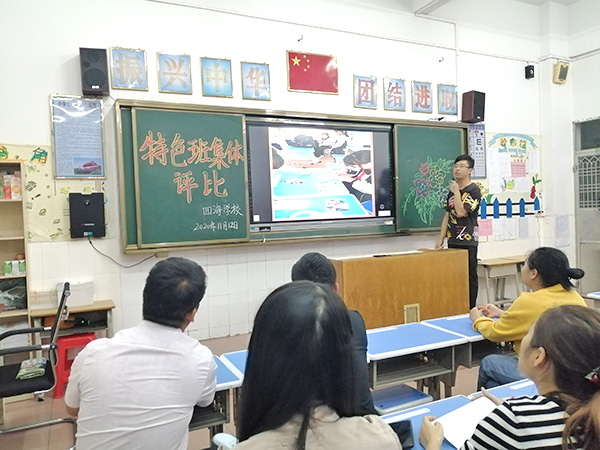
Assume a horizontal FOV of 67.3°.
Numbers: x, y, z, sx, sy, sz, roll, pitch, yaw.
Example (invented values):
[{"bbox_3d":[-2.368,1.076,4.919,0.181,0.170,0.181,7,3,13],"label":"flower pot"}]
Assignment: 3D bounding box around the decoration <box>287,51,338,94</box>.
[{"bbox_3d":[0.149,-1.607,4.767,0.600,0.425,0.025,-3,2,-25],"label":"decoration"}]

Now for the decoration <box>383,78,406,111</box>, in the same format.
[{"bbox_3d":[1.108,-1.512,5.242,0.309,0.361,0.030,-3,1,-25],"label":"decoration"}]

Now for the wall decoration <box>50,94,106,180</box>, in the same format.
[{"bbox_3d":[-1.891,-0.746,3.861,0.401,0.715,0.030,-3,1,-25],"label":"wall decoration"}]

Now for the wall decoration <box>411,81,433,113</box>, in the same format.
[{"bbox_3d":[1.472,-1.526,5.388,0.303,0.365,0.025,-3,2,-25],"label":"wall decoration"}]

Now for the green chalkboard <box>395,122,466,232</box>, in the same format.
[{"bbox_3d":[1.597,-0.556,5.414,1.063,1.231,0.050,-3,1,-25],"label":"green chalkboard"}]

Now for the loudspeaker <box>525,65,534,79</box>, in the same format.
[{"bbox_3d":[3.096,-2.056,6.069,0.100,0.170,0.080,-3,1,-25],"label":"loudspeaker"}]

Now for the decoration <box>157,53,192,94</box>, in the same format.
[{"bbox_3d":[-1.148,-1.398,4.162,0.303,0.365,0.025,-3,2,-25],"label":"decoration"}]

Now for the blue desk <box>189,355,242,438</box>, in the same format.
[{"bbox_3d":[-0.595,1.006,1.979,0.600,0.646,0.430,-3,2,-25],"label":"blue desk"}]

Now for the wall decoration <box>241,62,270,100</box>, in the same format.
[{"bbox_3d":[-0.440,-1.436,4.529,0.297,0.361,0.030,-3,1,-25],"label":"wall decoration"}]

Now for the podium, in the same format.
[{"bbox_3d":[0.771,0.644,3.675,1.192,0.820,0.460,-3,2,-25],"label":"podium"}]

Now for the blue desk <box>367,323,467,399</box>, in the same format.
[{"bbox_3d":[0.531,0.948,2.418,0.610,0.690,0.420,-3,1,-21],"label":"blue desk"}]

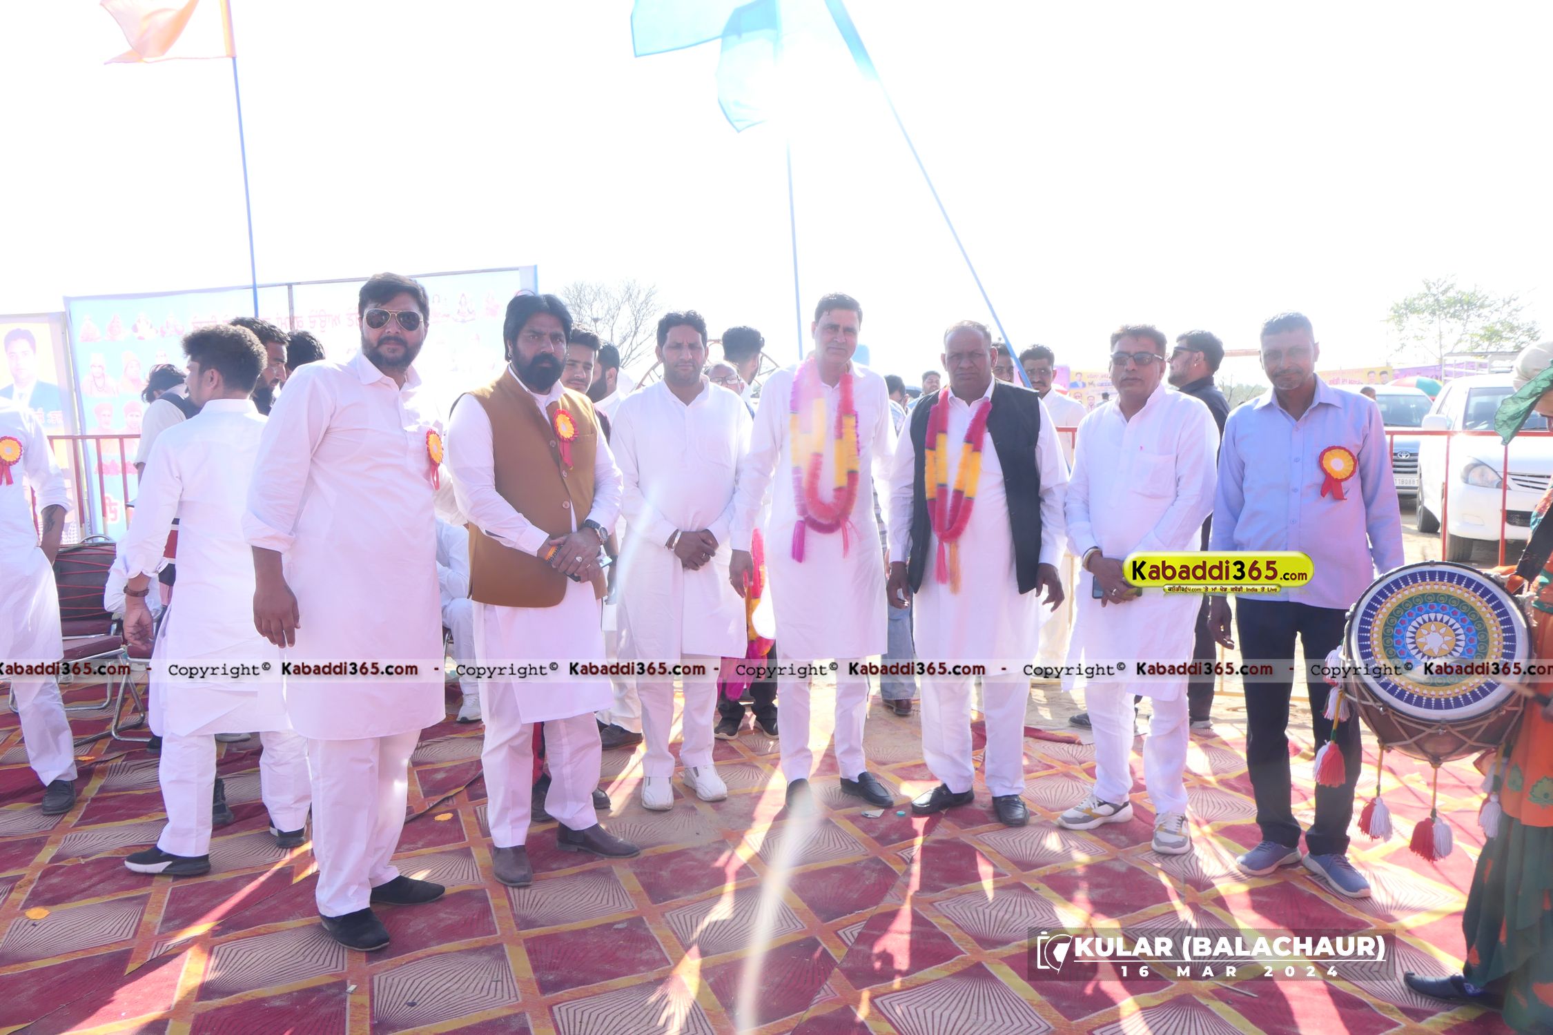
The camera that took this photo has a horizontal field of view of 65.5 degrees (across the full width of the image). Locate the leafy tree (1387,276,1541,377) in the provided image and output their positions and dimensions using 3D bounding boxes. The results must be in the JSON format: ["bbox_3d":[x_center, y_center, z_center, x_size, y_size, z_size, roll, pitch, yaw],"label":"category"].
[{"bbox_3d":[22.762,-5.208,40.000,5.100,5.580,5.100,0,5,0],"label":"leafy tree"}]

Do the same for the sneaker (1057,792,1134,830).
[{"bbox_3d":[1.111,0.985,4.194,0.290,0.115,0.106,-3,6,-28],"label":"sneaker"}]

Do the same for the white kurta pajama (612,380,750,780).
[{"bbox_3d":[-0.346,0.243,4.386,0.520,1.473,0.360,-2,6,-13],"label":"white kurta pajama"}]

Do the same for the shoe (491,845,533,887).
[{"bbox_3d":[-0.817,1.028,3.725,0.105,0.120,0.285,-1,6,-14],"label":"shoe"}]

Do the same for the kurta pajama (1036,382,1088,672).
[{"bbox_3d":[1.442,0.009,6.600,0.540,1.460,0.340,1,6,13],"label":"kurta pajama"}]

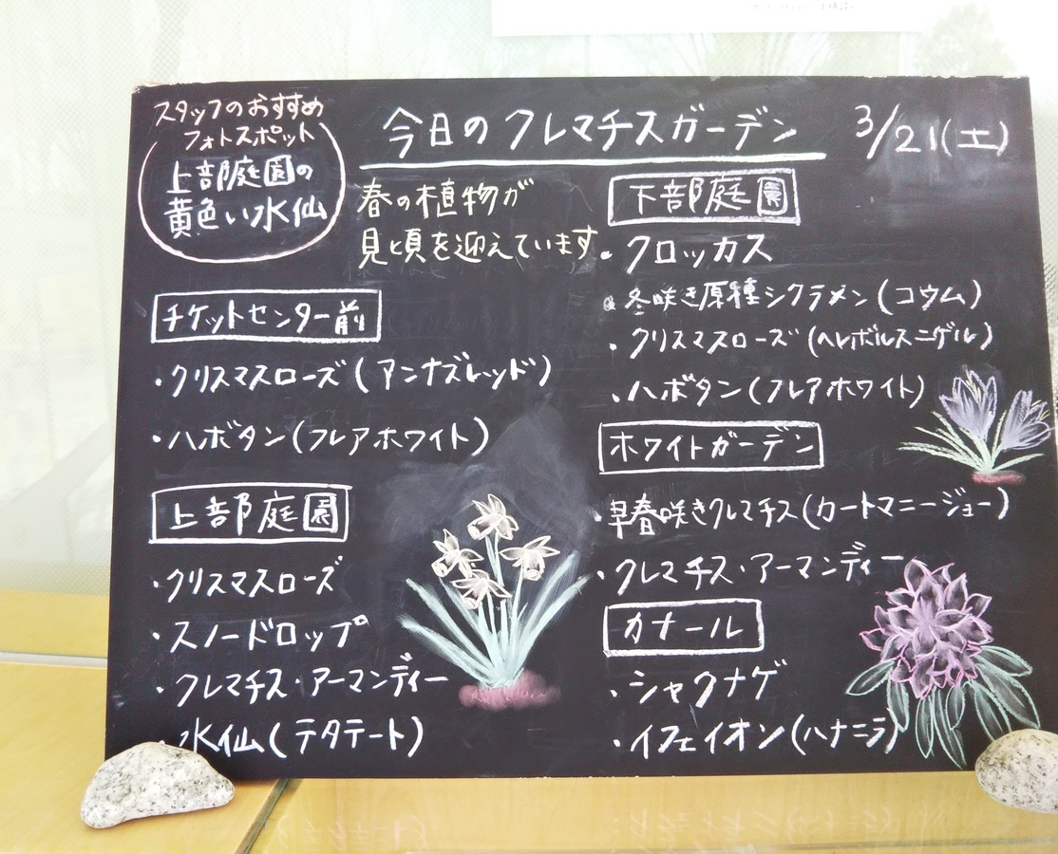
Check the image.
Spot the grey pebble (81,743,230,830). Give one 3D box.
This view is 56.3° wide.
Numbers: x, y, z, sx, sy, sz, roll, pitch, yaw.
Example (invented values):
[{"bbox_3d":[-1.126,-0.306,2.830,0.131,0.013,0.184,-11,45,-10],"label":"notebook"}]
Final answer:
[{"bbox_3d":[-0.220,0.207,0.587,0.087,0.039,0.044,-4,13,-14],"label":"grey pebble"}]

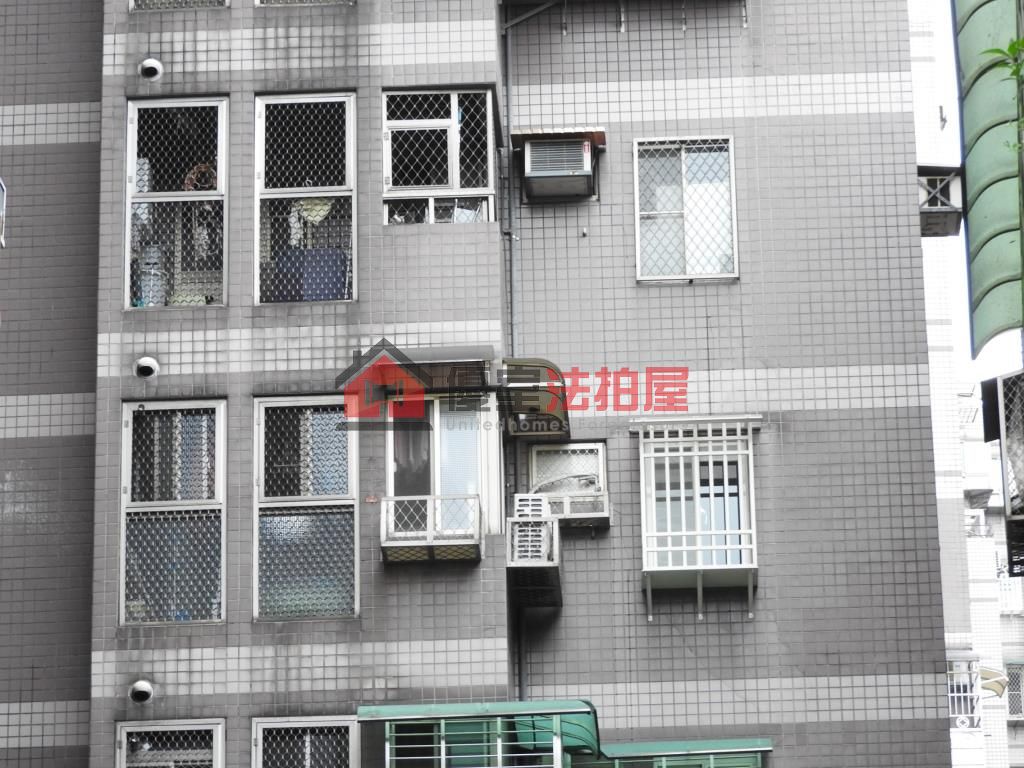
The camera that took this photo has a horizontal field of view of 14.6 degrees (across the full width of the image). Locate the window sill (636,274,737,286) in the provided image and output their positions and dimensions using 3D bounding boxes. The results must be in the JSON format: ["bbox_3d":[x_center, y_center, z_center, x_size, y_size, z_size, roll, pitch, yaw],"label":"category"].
[{"bbox_3d":[1.615,-0.972,36.750,0.940,0.070,0.150,-2,-20,2],"label":"window sill"}]

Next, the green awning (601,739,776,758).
[{"bbox_3d":[1.587,3.307,36.241,1.555,0.267,0.500,-2,-20,2],"label":"green awning"}]

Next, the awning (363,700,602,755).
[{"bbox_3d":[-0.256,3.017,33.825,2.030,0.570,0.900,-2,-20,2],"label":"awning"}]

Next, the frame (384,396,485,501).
[{"bbox_3d":[-0.683,0.715,35.216,0.883,1.294,0.100,-2,-21,2],"label":"frame"}]

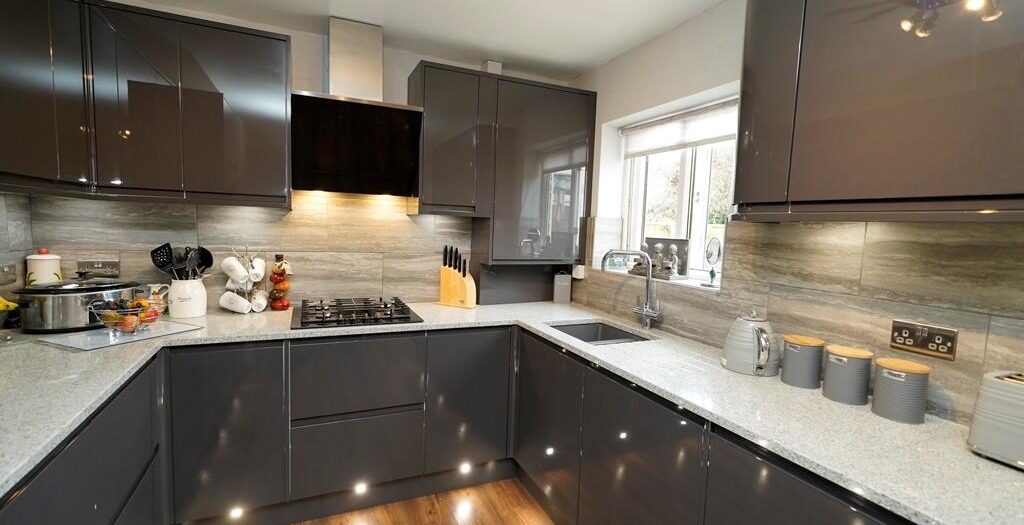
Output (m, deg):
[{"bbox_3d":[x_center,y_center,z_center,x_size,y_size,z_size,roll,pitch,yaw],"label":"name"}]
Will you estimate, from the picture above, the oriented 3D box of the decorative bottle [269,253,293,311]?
[{"bbox_3d":[-1.219,0.104,2.240,0.089,0.297,0.085,0,5,-24],"label":"decorative bottle"}]

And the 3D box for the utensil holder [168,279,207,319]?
[{"bbox_3d":[-1.583,0.175,2.086,0.151,0.168,0.151,0,5,-24],"label":"utensil holder"}]

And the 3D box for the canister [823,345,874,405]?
[{"bbox_3d":[1.012,0.337,1.289,0.110,0.149,0.110,0,5,-24],"label":"canister"}]

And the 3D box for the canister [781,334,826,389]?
[{"bbox_3d":[0.961,0.326,1.411,0.111,0.149,0.111,0,5,-24],"label":"canister"}]

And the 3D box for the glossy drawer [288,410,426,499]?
[{"bbox_3d":[-0.803,0.855,2.220,0.585,0.351,0.500,0,5,-24],"label":"glossy drawer"}]

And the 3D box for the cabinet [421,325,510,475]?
[{"bbox_3d":[-0.341,0.682,2.483,0.454,0.724,0.580,0,5,-24],"label":"cabinet"}]

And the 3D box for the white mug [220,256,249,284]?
[{"bbox_3d":[-1.353,0.032,2.088,0.108,0.105,0.082,36,-9,6],"label":"white mug"}]

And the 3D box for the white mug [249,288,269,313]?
[{"bbox_3d":[-1.294,0.200,2.186,0.105,0.085,0.115,45,9,-41],"label":"white mug"}]

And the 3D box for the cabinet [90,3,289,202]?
[{"bbox_3d":[-1.431,-0.675,2.018,0.698,0.762,0.330,0,5,-24],"label":"cabinet"}]

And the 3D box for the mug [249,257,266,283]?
[{"bbox_3d":[-1.295,0.041,2.171,0.105,0.085,0.115,45,9,-41],"label":"mug"}]

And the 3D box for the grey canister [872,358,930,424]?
[{"bbox_3d":[1.065,0.349,1.171,0.108,0.146,0.108,0,5,-24],"label":"grey canister"}]

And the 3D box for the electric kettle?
[{"bbox_3d":[0.865,0.278,1.533,0.178,0.218,0.200,3,4,13],"label":"electric kettle"}]

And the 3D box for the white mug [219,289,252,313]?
[{"bbox_3d":[-1.357,0.195,2.102,0.108,0.105,0.082,22,-10,3],"label":"white mug"}]

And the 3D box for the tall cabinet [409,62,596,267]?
[{"bbox_3d":[-0.057,-0.524,2.580,1.067,1.047,0.340,0,5,-24],"label":"tall cabinet"}]

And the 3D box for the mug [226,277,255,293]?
[{"bbox_3d":[-1.392,0.097,2.188,0.105,0.085,0.115,-27,-40,17],"label":"mug"}]

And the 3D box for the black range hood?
[{"bbox_3d":[-0.832,-0.585,2.291,0.604,0.460,0.360,0,5,-24],"label":"black range hood"}]

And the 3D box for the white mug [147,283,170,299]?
[{"bbox_3d":[-1.697,0.179,2.051,0.086,0.143,0.085,0,5,-24],"label":"white mug"}]

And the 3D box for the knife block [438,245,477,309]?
[{"bbox_3d":[-0.308,0.080,2.541,0.220,0.360,0.100,4,5,23],"label":"knife block"}]

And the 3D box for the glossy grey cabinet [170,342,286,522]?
[{"bbox_3d":[-1.271,0.668,2.030,0.407,0.721,0.560,0,5,-24],"label":"glossy grey cabinet"}]

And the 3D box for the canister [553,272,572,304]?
[{"bbox_3d":[0.331,0.163,2.768,0.105,0.204,0.105,0,5,-24],"label":"canister"}]

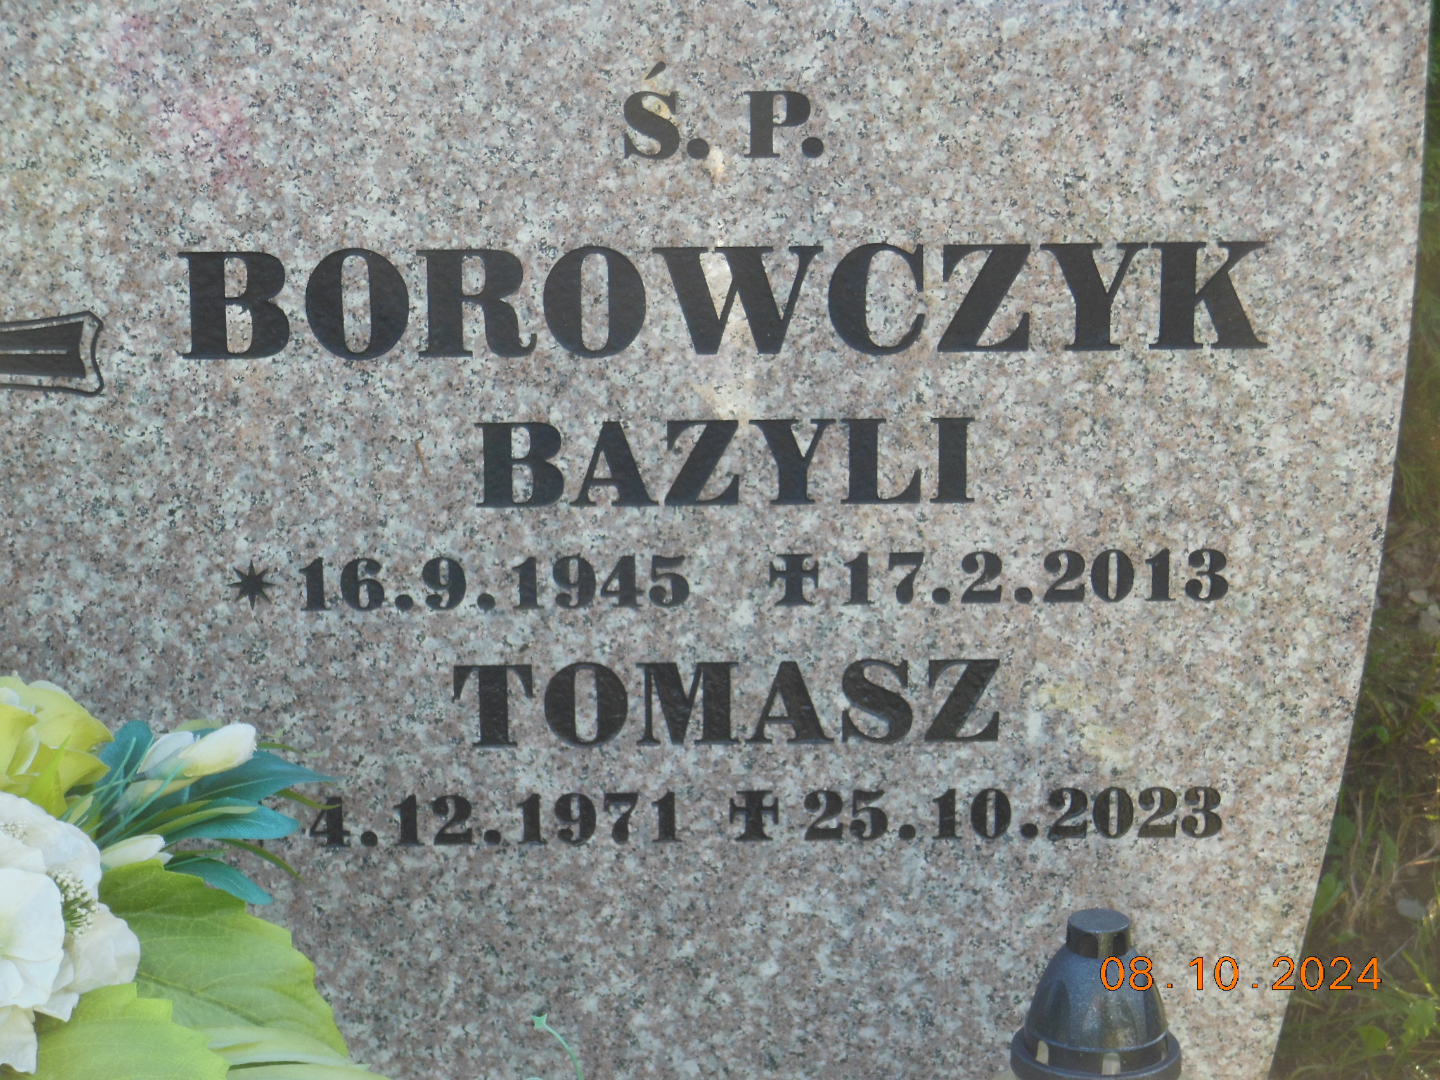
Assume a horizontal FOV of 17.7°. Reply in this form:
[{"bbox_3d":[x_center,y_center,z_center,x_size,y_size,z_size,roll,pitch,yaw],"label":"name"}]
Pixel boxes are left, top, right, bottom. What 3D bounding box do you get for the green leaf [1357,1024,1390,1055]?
[{"bbox_3d":[0.473,0.361,3.348,0.023,0.019,0.014,0,18,0],"label":"green leaf"}]

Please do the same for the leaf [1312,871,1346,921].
[{"bbox_3d":[0.466,0.273,3.539,0.027,0.037,0.015,0,18,0],"label":"leaf"}]

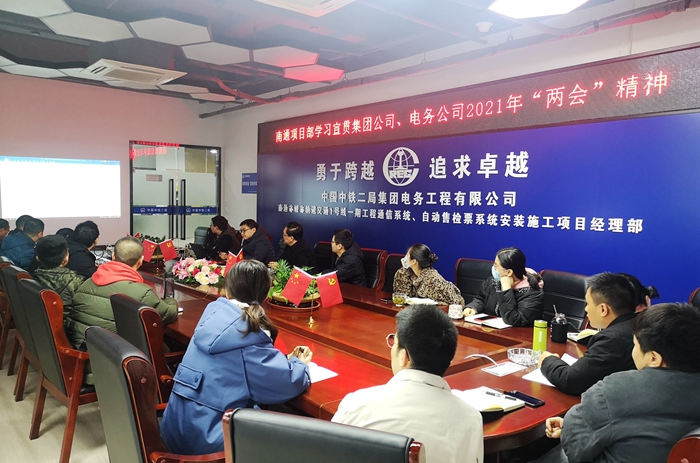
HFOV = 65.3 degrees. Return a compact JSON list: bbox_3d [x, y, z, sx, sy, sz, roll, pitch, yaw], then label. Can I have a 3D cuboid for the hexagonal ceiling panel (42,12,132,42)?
[{"bbox_3d":[-2.366,-1.877,4.970,0.800,0.060,0.710,-2,5,-40],"label":"hexagonal ceiling panel"}]

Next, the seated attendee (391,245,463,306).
[{"bbox_3d":[0.683,0.716,4.866,0.720,1.250,0.570,0,4,-17],"label":"seated attendee"}]

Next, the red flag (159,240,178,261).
[{"bbox_3d":[-2.001,0.209,6.020,0.150,0.215,0.030,1,4,-6],"label":"red flag"}]

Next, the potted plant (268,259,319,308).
[{"bbox_3d":[-0.445,0.417,4.340,0.400,0.370,0.400,1,4,0],"label":"potted plant"}]

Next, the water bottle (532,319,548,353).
[{"bbox_3d":[1.075,0.595,3.080,0.072,0.200,0.072,3,4,18],"label":"water bottle"}]

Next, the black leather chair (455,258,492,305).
[{"bbox_3d":[0.980,0.808,5.027,0.610,1.050,0.660,5,5,42],"label":"black leather chair"}]

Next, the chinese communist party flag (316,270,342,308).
[{"bbox_3d":[-0.140,0.402,3.780,0.165,0.230,0.030,3,4,27],"label":"chinese communist party flag"}]

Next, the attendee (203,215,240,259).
[{"bbox_3d":[-1.785,0.434,7.380,0.780,1.290,0.550,0,4,-22],"label":"attendee"}]

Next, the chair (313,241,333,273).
[{"bbox_3d":[-0.429,0.661,6.040,0.640,1.060,0.600,-2,5,-41],"label":"chair"}]

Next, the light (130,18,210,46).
[{"bbox_3d":[-1.491,-1.704,4.600,0.730,0.060,0.690,-2,5,-41],"label":"light"}]

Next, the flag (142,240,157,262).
[{"bbox_3d":[-2.053,0.200,5.600,0.155,0.235,0.030,-1,4,-25],"label":"flag"}]

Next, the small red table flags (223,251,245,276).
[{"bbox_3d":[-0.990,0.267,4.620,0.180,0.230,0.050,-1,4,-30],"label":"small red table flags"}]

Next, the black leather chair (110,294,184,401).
[{"bbox_3d":[-0.926,0.843,2.956,0.640,1.060,0.600,-2,5,-41],"label":"black leather chair"}]

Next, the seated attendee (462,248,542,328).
[{"bbox_3d":[1.245,0.753,4.151,0.720,1.280,0.580,0,4,-24],"label":"seated attendee"}]

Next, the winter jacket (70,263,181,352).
[{"bbox_3d":[-1.442,0.532,3.452,0.620,0.660,0.540,3,4,30],"label":"winter jacket"}]

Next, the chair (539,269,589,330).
[{"bbox_3d":[1.595,0.869,4.280,0.660,1.050,0.610,-2,5,-39],"label":"chair"}]

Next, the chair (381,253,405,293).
[{"bbox_3d":[0.392,0.740,4.995,0.640,1.060,0.600,-2,5,-41],"label":"chair"}]

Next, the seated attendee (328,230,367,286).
[{"bbox_3d":[-0.139,0.598,5.439,0.800,1.270,0.540,-1,4,-24],"label":"seated attendee"}]

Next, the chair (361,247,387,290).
[{"bbox_3d":[0.061,0.715,6.158,0.660,1.050,0.610,-2,5,-39],"label":"chair"}]

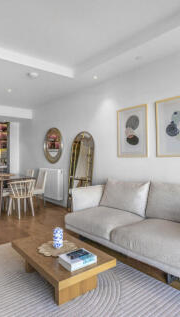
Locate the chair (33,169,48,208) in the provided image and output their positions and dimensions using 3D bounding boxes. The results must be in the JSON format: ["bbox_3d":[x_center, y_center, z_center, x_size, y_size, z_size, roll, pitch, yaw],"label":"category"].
[{"bbox_3d":[-1.333,0.721,5.021,0.550,0.890,0.460,-1,1,-39],"label":"chair"}]

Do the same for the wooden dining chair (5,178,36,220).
[{"bbox_3d":[-1.410,0.805,4.312,0.500,0.740,0.540,0,1,38],"label":"wooden dining chair"}]

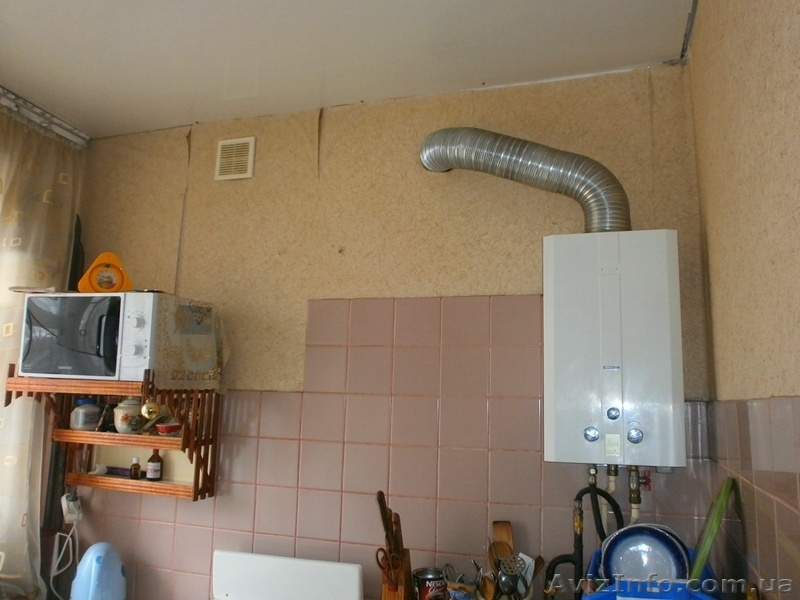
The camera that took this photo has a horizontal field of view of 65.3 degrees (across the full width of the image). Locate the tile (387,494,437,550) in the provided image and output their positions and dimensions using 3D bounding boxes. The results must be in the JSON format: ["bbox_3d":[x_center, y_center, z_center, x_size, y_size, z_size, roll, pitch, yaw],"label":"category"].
[{"bbox_3d":[0.038,0.670,1.875,0.150,0.150,0.010,-1,-9,18],"label":"tile"}]

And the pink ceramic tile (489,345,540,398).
[{"bbox_3d":[0.342,0.215,1.855,0.150,0.150,0.010,-1,-9,17],"label":"pink ceramic tile"}]

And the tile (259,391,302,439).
[{"bbox_3d":[-0.389,0.378,2.055,0.150,0.150,0.008,-1,-8,17],"label":"tile"}]

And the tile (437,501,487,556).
[{"bbox_3d":[0.183,0.667,1.829,0.150,0.150,0.010,-1,-9,18],"label":"tile"}]

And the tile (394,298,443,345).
[{"bbox_3d":[0.055,0.070,1.964,0.150,0.150,0.008,-1,-8,17],"label":"tile"}]

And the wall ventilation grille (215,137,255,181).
[{"bbox_3d":[-0.596,-0.511,2.262,0.155,0.153,0.015,-1,-9,18],"label":"wall ventilation grille"}]

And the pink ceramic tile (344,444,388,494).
[{"bbox_3d":[-0.102,0.523,1.944,0.150,0.150,0.010,-1,-9,17],"label":"pink ceramic tile"}]

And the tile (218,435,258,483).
[{"bbox_3d":[-0.538,0.533,2.083,0.150,0.150,0.008,-1,-9,18],"label":"tile"}]

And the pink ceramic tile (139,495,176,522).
[{"bbox_3d":[-0.829,0.685,2.157,0.150,0.150,0.008,-1,-9,18],"label":"pink ceramic tile"}]

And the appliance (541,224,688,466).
[{"bbox_3d":[0.563,0.129,1.671,0.335,0.590,0.235,-1,-9,17],"label":"appliance"}]

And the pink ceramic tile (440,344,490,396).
[{"bbox_3d":[0.197,0.217,1.899,0.150,0.150,0.010,-1,-9,17],"label":"pink ceramic tile"}]

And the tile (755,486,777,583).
[{"bbox_3d":[0.626,0.404,1.058,0.008,0.150,0.150,-1,-9,19],"label":"tile"}]

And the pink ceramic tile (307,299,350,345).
[{"bbox_3d":[-0.235,0.075,2.053,0.150,0.150,0.008,-1,-8,17],"label":"pink ceramic tile"}]

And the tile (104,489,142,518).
[{"bbox_3d":[-0.973,0.687,2.205,0.150,0.150,0.008,-1,-9,18],"label":"tile"}]

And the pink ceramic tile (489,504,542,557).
[{"bbox_3d":[0.330,0.667,1.790,0.150,0.150,0.008,-1,-8,17],"label":"pink ceramic tile"}]

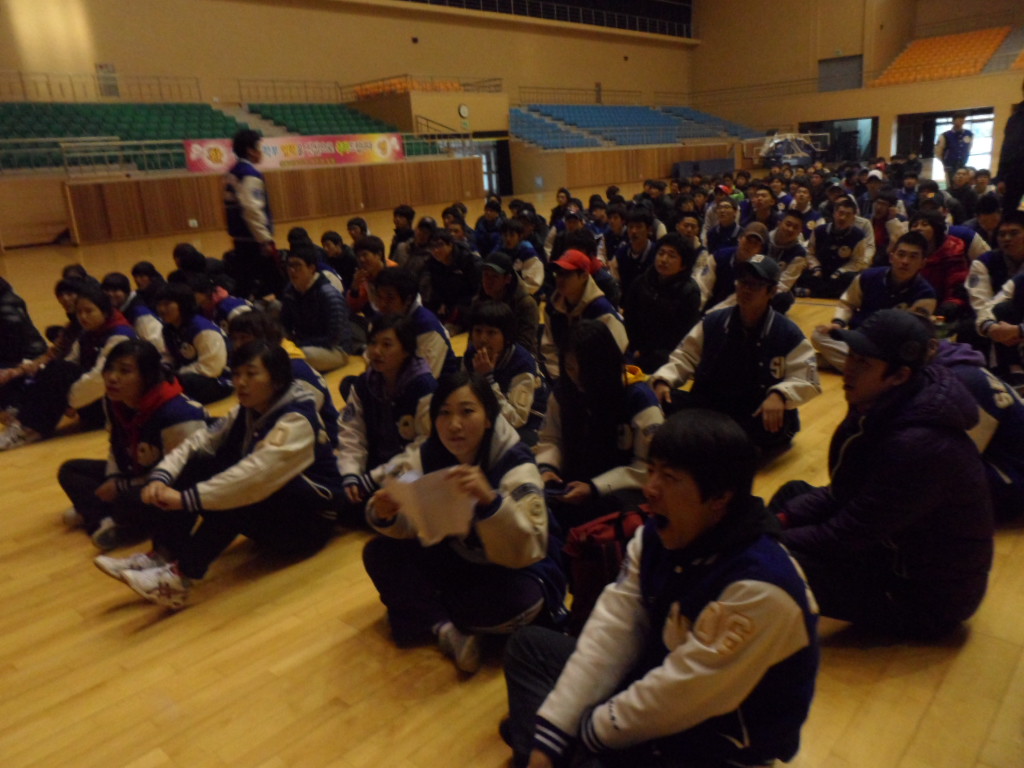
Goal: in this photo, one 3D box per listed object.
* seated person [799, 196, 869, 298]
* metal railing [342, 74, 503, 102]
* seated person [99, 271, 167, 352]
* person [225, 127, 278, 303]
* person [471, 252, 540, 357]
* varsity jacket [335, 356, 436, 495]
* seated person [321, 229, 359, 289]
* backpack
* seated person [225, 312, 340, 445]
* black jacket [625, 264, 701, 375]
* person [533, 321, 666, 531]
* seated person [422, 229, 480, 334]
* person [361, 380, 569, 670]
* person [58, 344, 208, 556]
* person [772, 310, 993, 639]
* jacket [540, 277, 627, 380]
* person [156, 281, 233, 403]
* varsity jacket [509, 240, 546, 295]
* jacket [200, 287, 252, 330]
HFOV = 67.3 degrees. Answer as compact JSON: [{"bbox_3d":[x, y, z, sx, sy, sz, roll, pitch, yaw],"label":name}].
[{"bbox_3d":[2.885,-1.216,6.880,0.640,0.870,0.600,8,20,37],"label":"seated person"},{"bbox_3d":[-4.028,-13.460,35.366,4.700,0.800,5.700,11,21,42],"label":"metal railing"},{"bbox_3d":[-2.803,-0.431,5.650,0.580,0.800,0.600,3,17,25],"label":"seated person"},{"bbox_3d":[-2.109,-1.196,6.456,0.400,1.770,0.520,-16,20,-37],"label":"person"},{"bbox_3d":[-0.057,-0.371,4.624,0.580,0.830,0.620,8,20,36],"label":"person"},{"bbox_3d":[-0.443,0.199,3.002,0.530,0.570,0.440,3,17,21],"label":"varsity jacket"},{"bbox_3d":[-1.647,-1.008,7.300,0.600,0.860,0.620,6,18,32],"label":"seated person"},{"bbox_3d":[0.291,0.561,2.225,0.310,0.390,0.220,-6,16,-7],"label":"backpack"},{"bbox_3d":[-1.057,0.079,3.324,0.600,0.800,0.680,10,21,38],"label":"seated person"},{"bbox_3d":[0.967,-0.406,4.758,0.560,0.610,0.440,6,19,29],"label":"black jacket"},{"bbox_3d":[0.263,0.204,2.622,0.620,0.820,0.660,4,18,23],"label":"person"},{"bbox_3d":[-0.537,-0.874,6.500,0.580,0.830,0.650,8,20,36],"label":"seated person"},{"bbox_3d":[-0.086,0.357,2.247,0.620,0.820,0.600,4,18,25],"label":"person"},{"bbox_3d":[-1.515,0.188,3.120,0.600,0.800,0.600,3,17,23],"label":"person"},{"bbox_3d":[1.049,0.202,2.302,0.700,0.860,0.620,-2,16,6],"label":"person"},{"bbox_3d":[0.360,-0.225,4.243,0.550,0.610,0.450,8,20,33],"label":"jacket"},{"bbox_3d":[-2.043,-0.193,4.688,0.570,0.800,0.660,9,21,39],"label":"person"},{"bbox_3d":[0.086,-0.973,7.000,0.540,0.600,0.450,8,20,36],"label":"varsity jacket"},{"bbox_3d":[-1.739,-0.230,4.684,0.480,0.540,0.420,11,22,43],"label":"jacket"}]

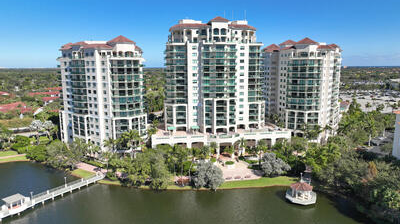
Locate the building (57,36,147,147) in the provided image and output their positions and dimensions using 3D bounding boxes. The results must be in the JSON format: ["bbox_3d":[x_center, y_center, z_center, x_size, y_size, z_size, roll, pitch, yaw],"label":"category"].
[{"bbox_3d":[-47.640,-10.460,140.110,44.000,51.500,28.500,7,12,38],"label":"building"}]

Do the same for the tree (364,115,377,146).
[{"bbox_3d":[80.140,8.910,130.250,6.200,15.110,6.200,0,9,0],"label":"tree"}]

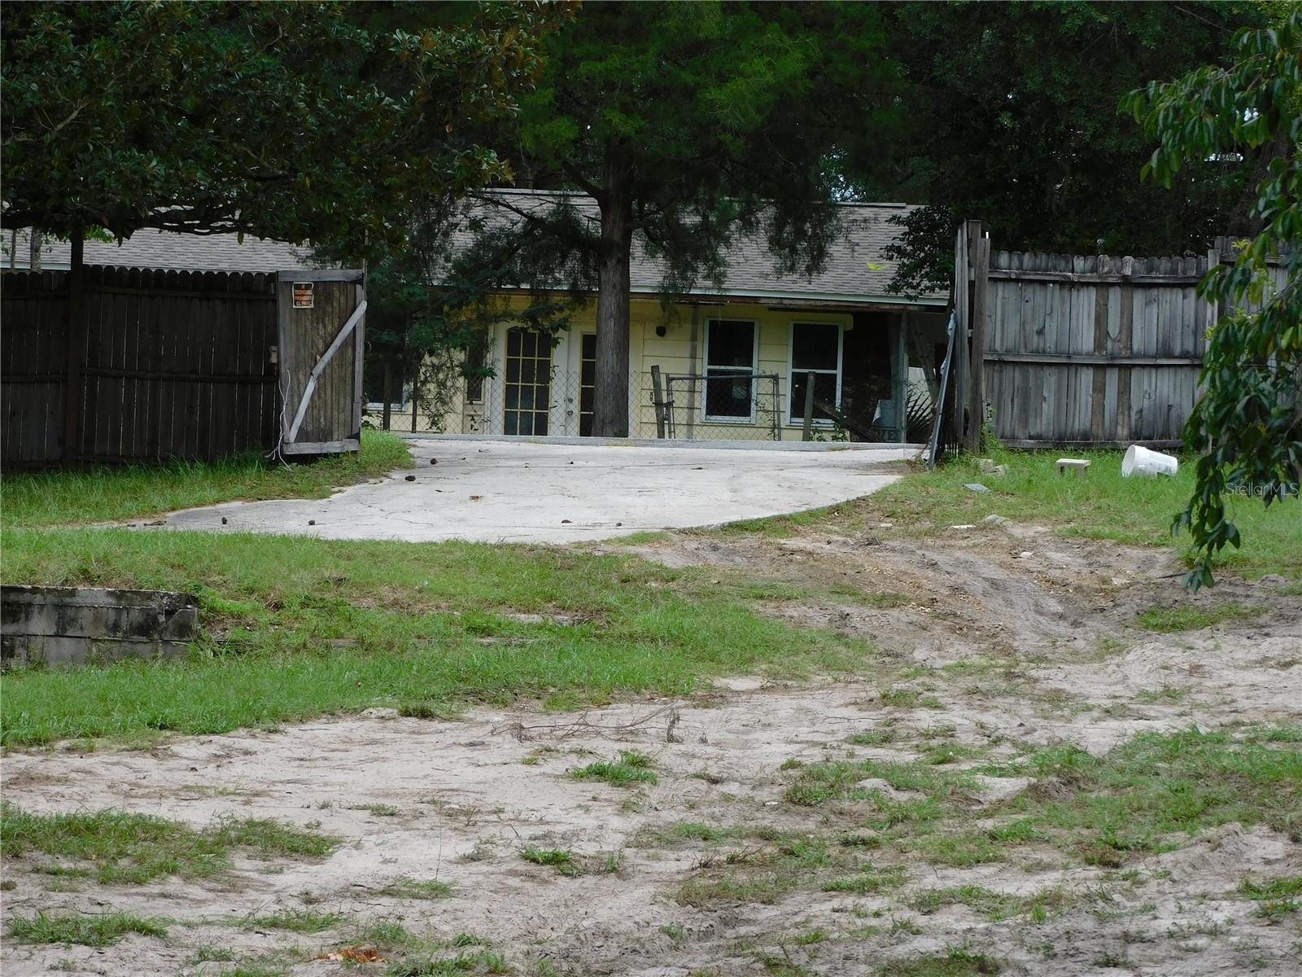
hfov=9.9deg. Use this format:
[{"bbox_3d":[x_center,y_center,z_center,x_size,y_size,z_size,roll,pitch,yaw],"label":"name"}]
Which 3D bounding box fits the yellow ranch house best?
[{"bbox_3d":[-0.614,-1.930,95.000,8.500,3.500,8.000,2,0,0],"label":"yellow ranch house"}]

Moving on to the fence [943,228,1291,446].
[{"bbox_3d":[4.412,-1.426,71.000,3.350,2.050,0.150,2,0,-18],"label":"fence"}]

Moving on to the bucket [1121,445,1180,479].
[{"bbox_3d":[4.287,-0.192,64.600,0.380,0.305,0.305,14,0,-12],"label":"bucket"}]

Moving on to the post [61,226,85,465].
[{"bbox_3d":[-5.410,-1.344,70.500,0.120,2.250,0.120,2,0,0],"label":"post"}]

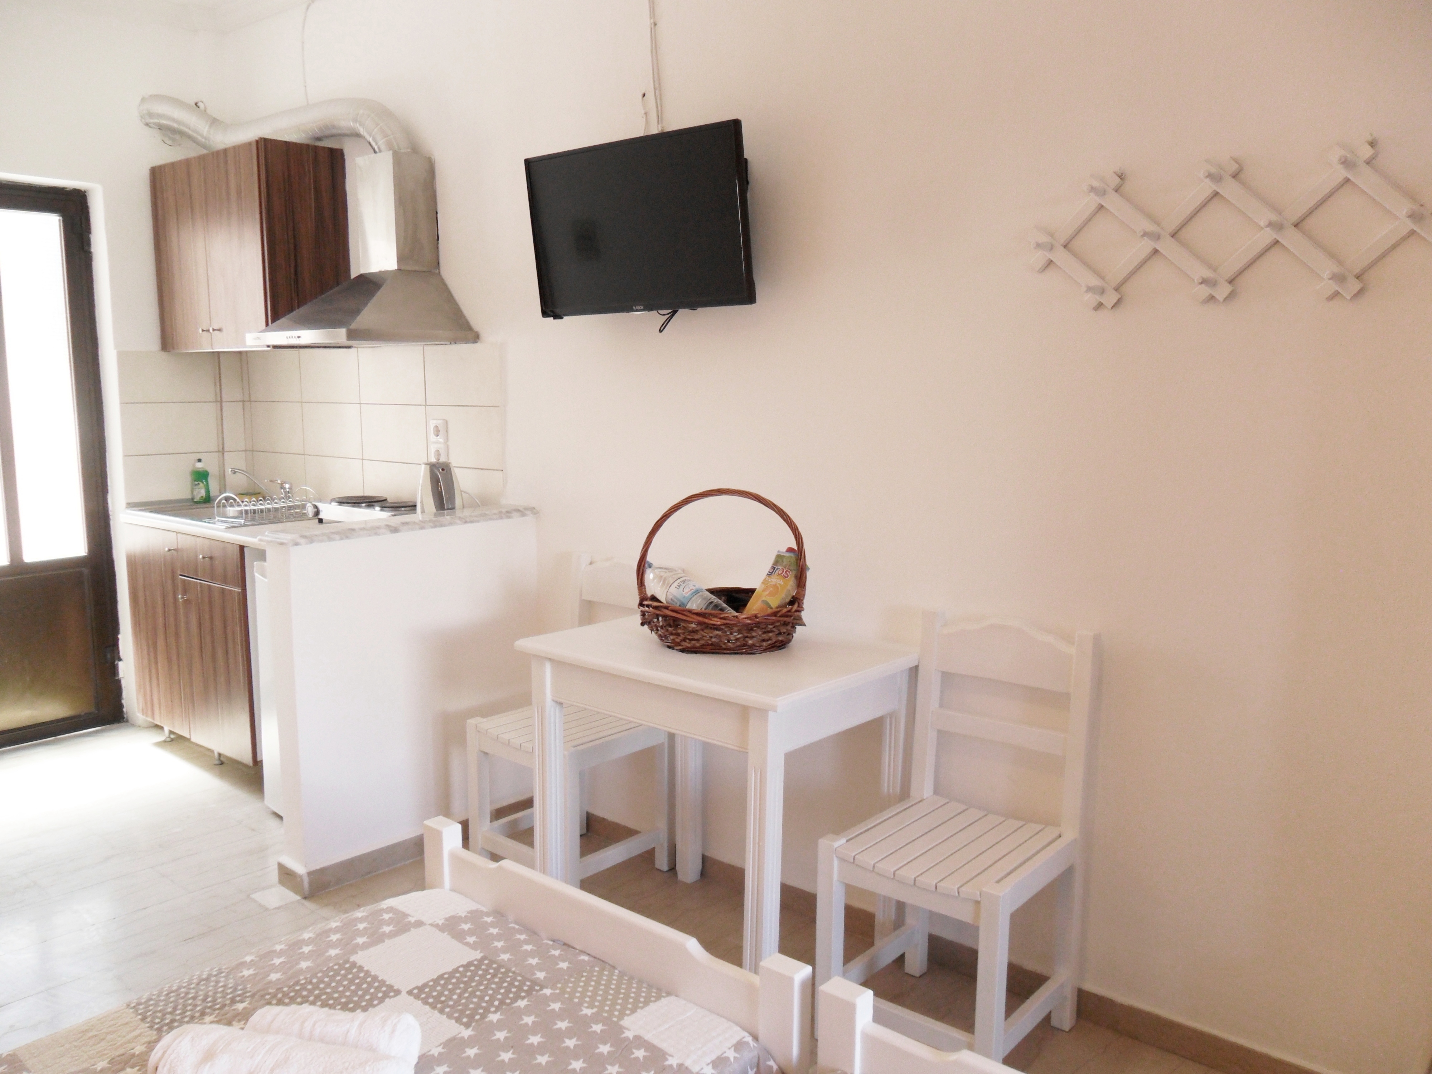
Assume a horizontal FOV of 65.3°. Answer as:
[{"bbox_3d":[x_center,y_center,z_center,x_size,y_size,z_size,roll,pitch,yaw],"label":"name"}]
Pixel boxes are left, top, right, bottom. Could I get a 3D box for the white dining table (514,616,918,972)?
[{"bbox_3d":[0.014,0.640,2.711,0.779,0.779,0.608,7,10,39],"label":"white dining table"}]

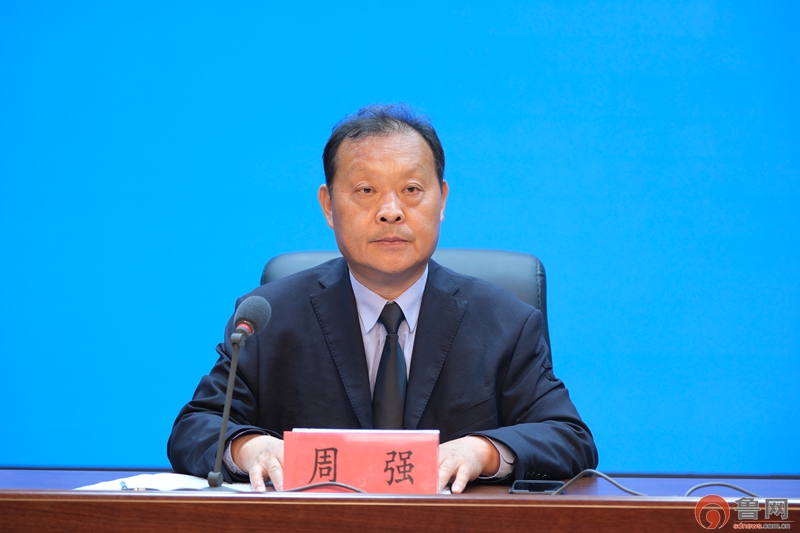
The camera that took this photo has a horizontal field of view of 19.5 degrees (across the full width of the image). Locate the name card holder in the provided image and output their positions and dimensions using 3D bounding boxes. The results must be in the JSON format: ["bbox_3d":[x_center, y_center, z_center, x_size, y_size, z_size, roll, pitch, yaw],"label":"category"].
[{"bbox_3d":[-0.050,0.255,3.010,0.200,0.092,0.060,1,0,0],"label":"name card holder"}]

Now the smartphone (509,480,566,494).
[{"bbox_3d":[0.186,0.295,3.110,0.075,0.010,0.155,1,0,4],"label":"smartphone"}]

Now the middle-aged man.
[{"bbox_3d":[-0.023,0.410,3.290,0.590,1.280,0.680,1,0,-1],"label":"middle-aged man"}]

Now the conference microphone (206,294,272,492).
[{"bbox_3d":[-0.215,0.168,3.060,0.105,0.268,0.140,1,0,21],"label":"conference microphone"}]

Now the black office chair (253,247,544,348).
[{"bbox_3d":[0.010,0.510,3.520,0.600,1.080,0.640,1,0,0],"label":"black office chair"}]

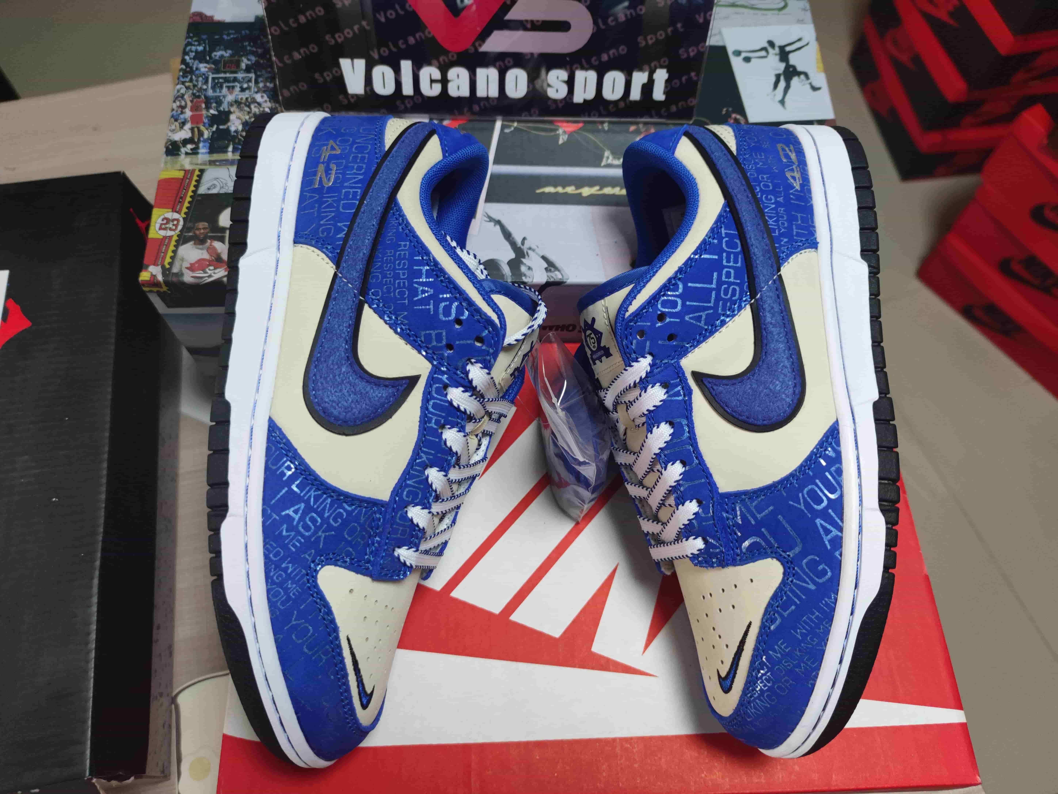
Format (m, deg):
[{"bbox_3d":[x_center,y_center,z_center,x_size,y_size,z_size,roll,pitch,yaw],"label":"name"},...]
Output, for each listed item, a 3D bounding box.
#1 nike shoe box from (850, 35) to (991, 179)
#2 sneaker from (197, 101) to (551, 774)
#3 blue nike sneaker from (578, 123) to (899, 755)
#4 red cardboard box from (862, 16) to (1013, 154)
[{"bbox_3d":[0.880,-0.644,1.569,0.245,0.095,0.339,-7,68,-3],"label":"nike shoe box"},{"bbox_3d":[-0.051,0.009,0.323,0.132,0.108,0.295,-4,80,13],"label":"sneaker"},{"bbox_3d":[0.070,0.008,0.327,0.132,0.108,0.295,5,80,-16],"label":"blue nike sneaker"},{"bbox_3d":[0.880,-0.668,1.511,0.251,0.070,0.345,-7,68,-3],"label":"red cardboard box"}]

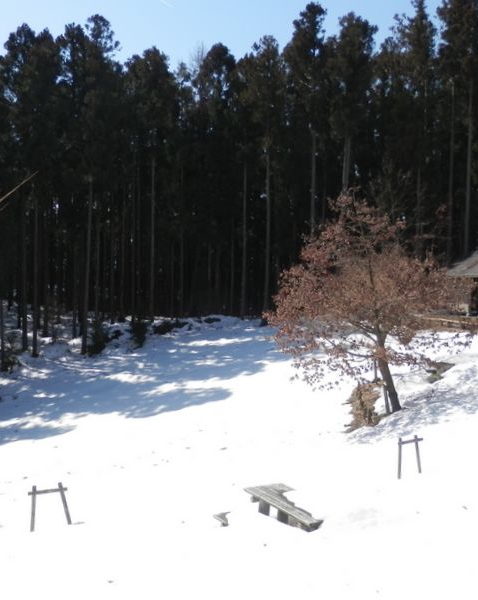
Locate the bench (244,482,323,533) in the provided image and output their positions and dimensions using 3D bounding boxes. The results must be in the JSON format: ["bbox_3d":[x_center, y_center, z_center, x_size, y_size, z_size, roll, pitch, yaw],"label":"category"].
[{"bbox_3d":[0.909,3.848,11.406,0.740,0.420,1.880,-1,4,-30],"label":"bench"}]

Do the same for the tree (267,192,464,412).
[{"bbox_3d":[3.548,0.098,17.500,5.200,6.000,5.000,1,3,11],"label":"tree"}]

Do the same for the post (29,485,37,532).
[{"bbox_3d":[-3.727,3.794,11.325,0.068,0.870,0.068,3,4,-23],"label":"post"}]

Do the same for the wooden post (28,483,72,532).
[{"bbox_3d":[-3.483,3.824,11.500,0.820,0.870,0.120,-1,3,-23],"label":"wooden post"}]

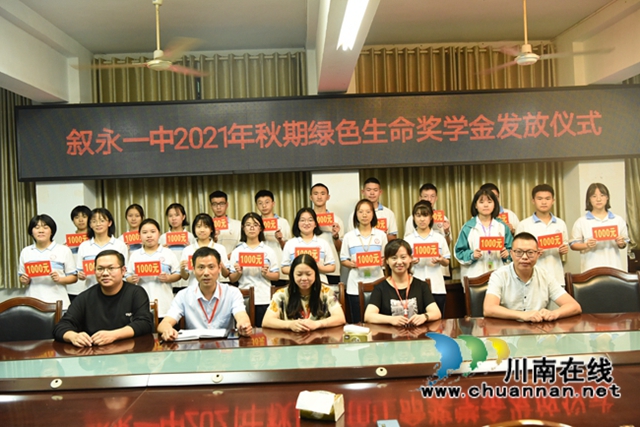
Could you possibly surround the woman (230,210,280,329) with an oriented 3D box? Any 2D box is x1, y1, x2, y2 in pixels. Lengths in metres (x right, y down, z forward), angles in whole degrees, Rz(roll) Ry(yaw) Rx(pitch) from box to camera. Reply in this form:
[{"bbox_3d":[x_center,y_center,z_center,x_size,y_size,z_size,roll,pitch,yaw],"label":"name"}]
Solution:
[{"bbox_3d":[-0.550,0.733,5.173,0.450,1.494,0.380,-2,0,-4],"label":"woman"}]

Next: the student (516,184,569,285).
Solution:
[{"bbox_3d":[1.955,0.559,5.272,0.470,1.637,0.360,-2,0,9],"label":"student"}]

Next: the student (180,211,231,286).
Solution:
[{"bbox_3d":[-0.970,0.748,5.187,0.430,1.514,0.370,-2,1,-5],"label":"student"}]

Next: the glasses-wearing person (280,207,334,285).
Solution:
[{"bbox_3d":[-0.098,0.715,5.226,0.460,1.514,0.370,-2,1,-2],"label":"glasses-wearing person"}]

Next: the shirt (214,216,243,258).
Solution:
[{"bbox_3d":[-0.933,0.342,5.671,0.440,0.640,0.270,-2,0,-5],"label":"shirt"}]

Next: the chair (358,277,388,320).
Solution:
[{"bbox_3d":[0.559,0.956,4.387,0.600,1.020,0.620,-2,1,0],"label":"chair"}]

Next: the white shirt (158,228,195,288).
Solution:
[{"bbox_3d":[-1.337,0.422,5.671,0.400,0.590,0.270,-2,0,-7],"label":"white shirt"}]

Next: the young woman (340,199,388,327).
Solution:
[{"bbox_3d":[0.384,0.666,5.105,0.430,1.582,0.360,-2,1,0],"label":"young woman"}]

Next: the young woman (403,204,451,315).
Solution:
[{"bbox_3d":[0.915,0.663,5.105,0.420,1.547,0.370,-2,1,3],"label":"young woman"}]

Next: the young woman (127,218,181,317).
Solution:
[{"bbox_3d":[-1.349,0.774,4.942,0.450,1.477,0.380,-2,0,-8],"label":"young woman"}]

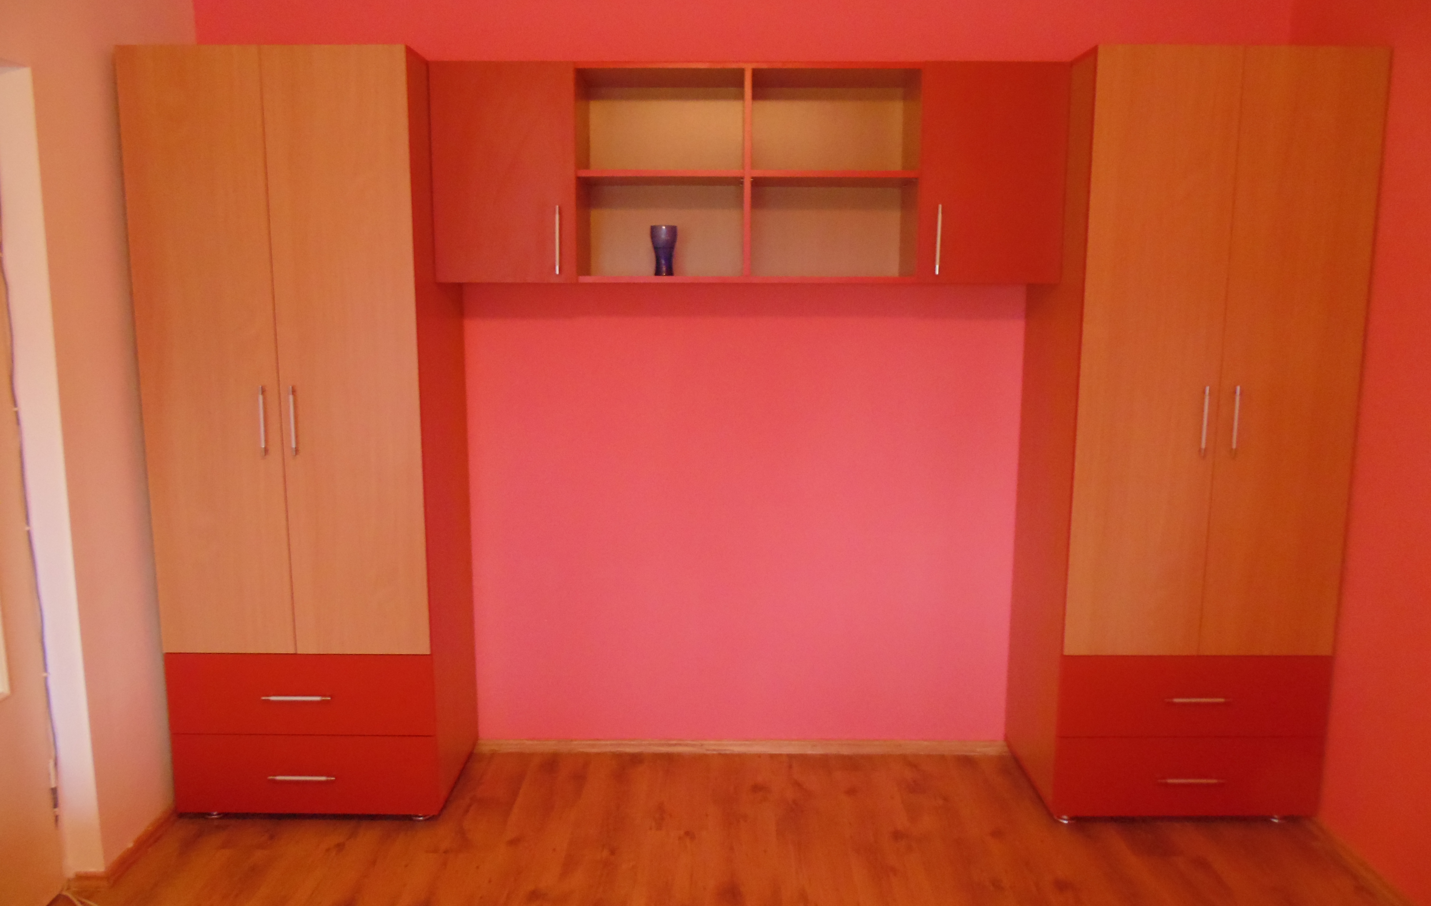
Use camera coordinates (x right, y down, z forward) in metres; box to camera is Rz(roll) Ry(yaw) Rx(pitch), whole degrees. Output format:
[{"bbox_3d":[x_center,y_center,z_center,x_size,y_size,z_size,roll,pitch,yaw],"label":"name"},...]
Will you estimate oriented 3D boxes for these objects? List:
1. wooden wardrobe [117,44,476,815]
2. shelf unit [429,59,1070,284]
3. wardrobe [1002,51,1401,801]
[{"bbox_3d":[-1.166,-0.033,3.049,0.746,2.121,0.519,0,9,0],"label":"wooden wardrobe"},{"bbox_3d":[0.091,-0.798,3.028,1.765,0.600,0.329,0,9,0],"label":"shelf unit"},{"bbox_3d":[1.350,-0.028,3.048,0.755,2.121,0.519,0,9,0],"label":"wardrobe"}]

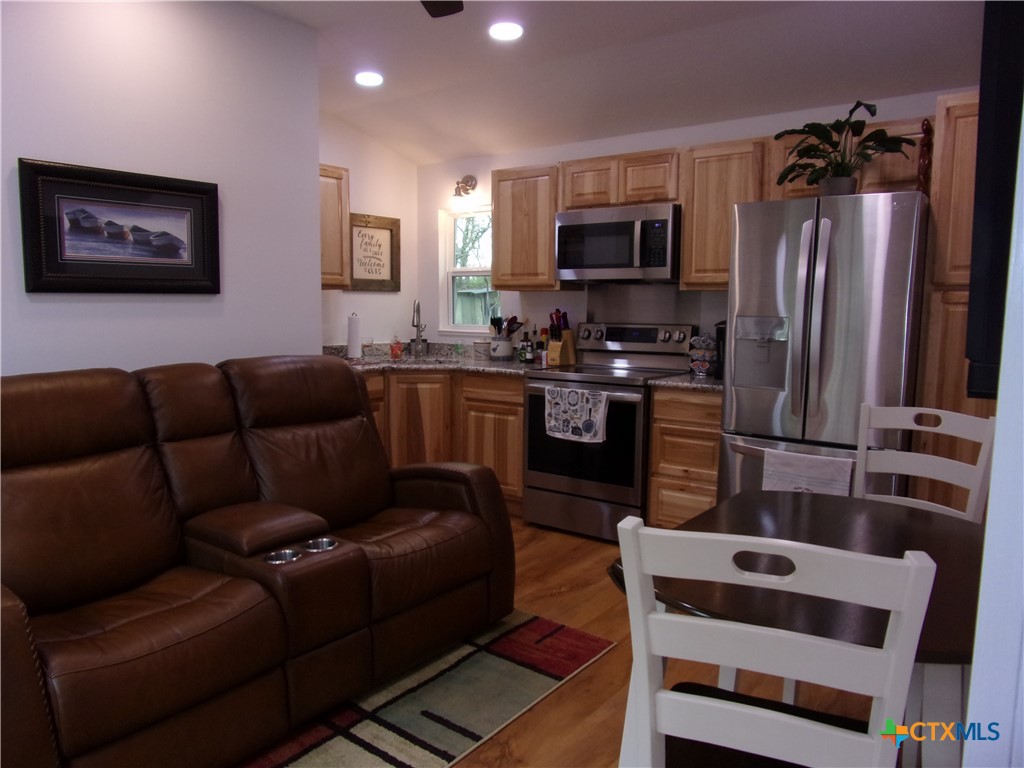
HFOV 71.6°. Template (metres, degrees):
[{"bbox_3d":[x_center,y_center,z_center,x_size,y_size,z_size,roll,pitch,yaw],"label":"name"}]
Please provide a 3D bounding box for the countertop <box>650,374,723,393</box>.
[{"bbox_3d":[1.071,-0.013,3.780,0.422,0.043,0.650,5,8,34],"label":"countertop"}]

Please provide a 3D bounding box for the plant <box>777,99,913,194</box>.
[{"bbox_3d":[1.460,-1.020,3.149,0.610,0.437,0.560,5,9,35],"label":"plant"}]

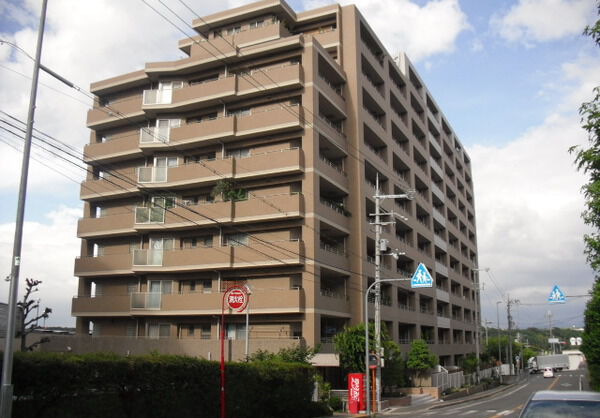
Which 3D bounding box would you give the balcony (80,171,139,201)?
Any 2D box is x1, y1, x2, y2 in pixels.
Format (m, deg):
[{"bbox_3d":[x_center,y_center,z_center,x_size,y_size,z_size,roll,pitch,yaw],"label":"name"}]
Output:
[{"bbox_3d":[-13.557,-1.547,44.851,5.900,1.450,1.300,-6,-14,24],"label":"balcony"}]

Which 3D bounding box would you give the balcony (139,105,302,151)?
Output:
[{"bbox_3d":[-5.349,-5.330,41.255,12.050,1.420,1.750,-6,-14,24],"label":"balcony"}]

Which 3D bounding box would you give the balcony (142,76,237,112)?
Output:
[{"bbox_3d":[-7.359,-7.794,42.116,6.950,1.420,2.200,-6,-14,24],"label":"balcony"}]

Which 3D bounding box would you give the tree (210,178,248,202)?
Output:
[{"bbox_3d":[-4.640,-0.995,39.327,2.200,1.650,1.300,-6,-14,24],"label":"tree"}]

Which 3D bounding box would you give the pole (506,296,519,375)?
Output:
[{"bbox_3d":[29.836,17.753,85.187,1.600,10.860,0.700,0,-13,0],"label":"pole"}]

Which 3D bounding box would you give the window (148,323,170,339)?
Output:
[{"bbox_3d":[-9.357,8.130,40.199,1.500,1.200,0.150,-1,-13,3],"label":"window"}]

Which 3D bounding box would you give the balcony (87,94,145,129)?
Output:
[{"bbox_3d":[-13.558,-7.201,46.145,5.900,1.450,1.300,-6,-14,24],"label":"balcony"}]

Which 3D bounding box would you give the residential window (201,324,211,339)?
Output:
[{"bbox_3d":[-6.015,7.938,39.188,0.750,0.930,0.150,-6,-14,24],"label":"residential window"}]

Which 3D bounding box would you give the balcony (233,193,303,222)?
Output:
[{"bbox_3d":[-1.794,0.123,38.117,4.600,1.420,1.600,-6,-14,24],"label":"balcony"}]

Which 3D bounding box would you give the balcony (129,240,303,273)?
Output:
[{"bbox_3d":[-5.349,3.151,39.315,12.050,1.420,1.750,-6,-14,24],"label":"balcony"}]

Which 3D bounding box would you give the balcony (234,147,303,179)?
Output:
[{"bbox_3d":[-1.818,-2.779,39.402,4.600,1.420,1.250,-6,-14,24],"label":"balcony"}]

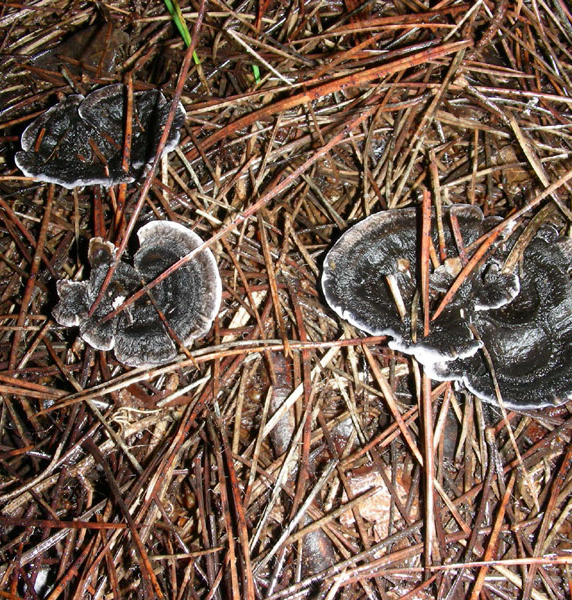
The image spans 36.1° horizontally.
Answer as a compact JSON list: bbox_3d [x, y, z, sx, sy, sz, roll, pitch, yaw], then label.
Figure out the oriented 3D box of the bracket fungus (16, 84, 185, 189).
[{"bbox_3d":[-0.059,-0.050,0.283,0.053,0.014,0.042,-7,55,-5],"label":"bracket fungus"}]

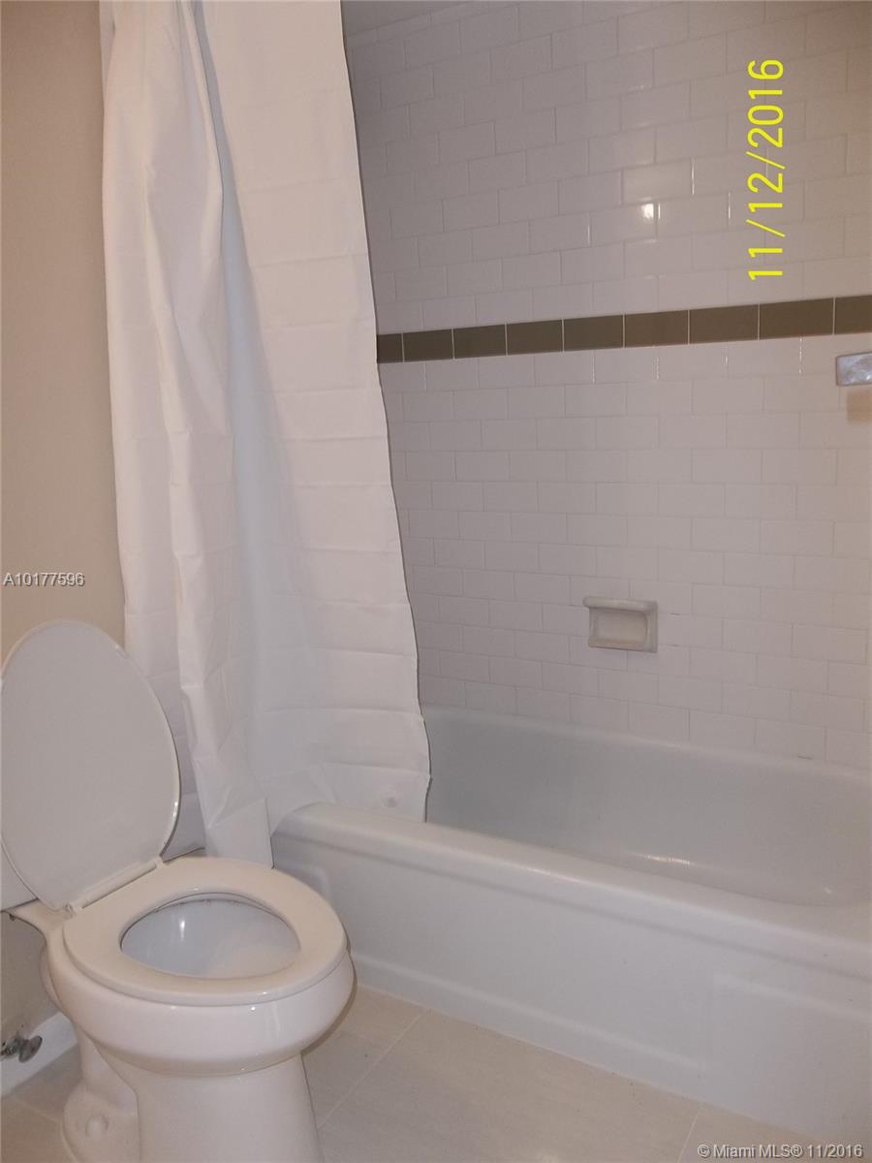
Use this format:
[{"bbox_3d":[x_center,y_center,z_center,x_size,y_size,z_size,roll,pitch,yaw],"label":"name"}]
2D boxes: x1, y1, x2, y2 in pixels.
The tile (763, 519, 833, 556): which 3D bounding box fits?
[{"bbox_3d":[0.790,-0.095,1.985,0.152,0.076,0.010,4,14,30],"label":"tile"}]

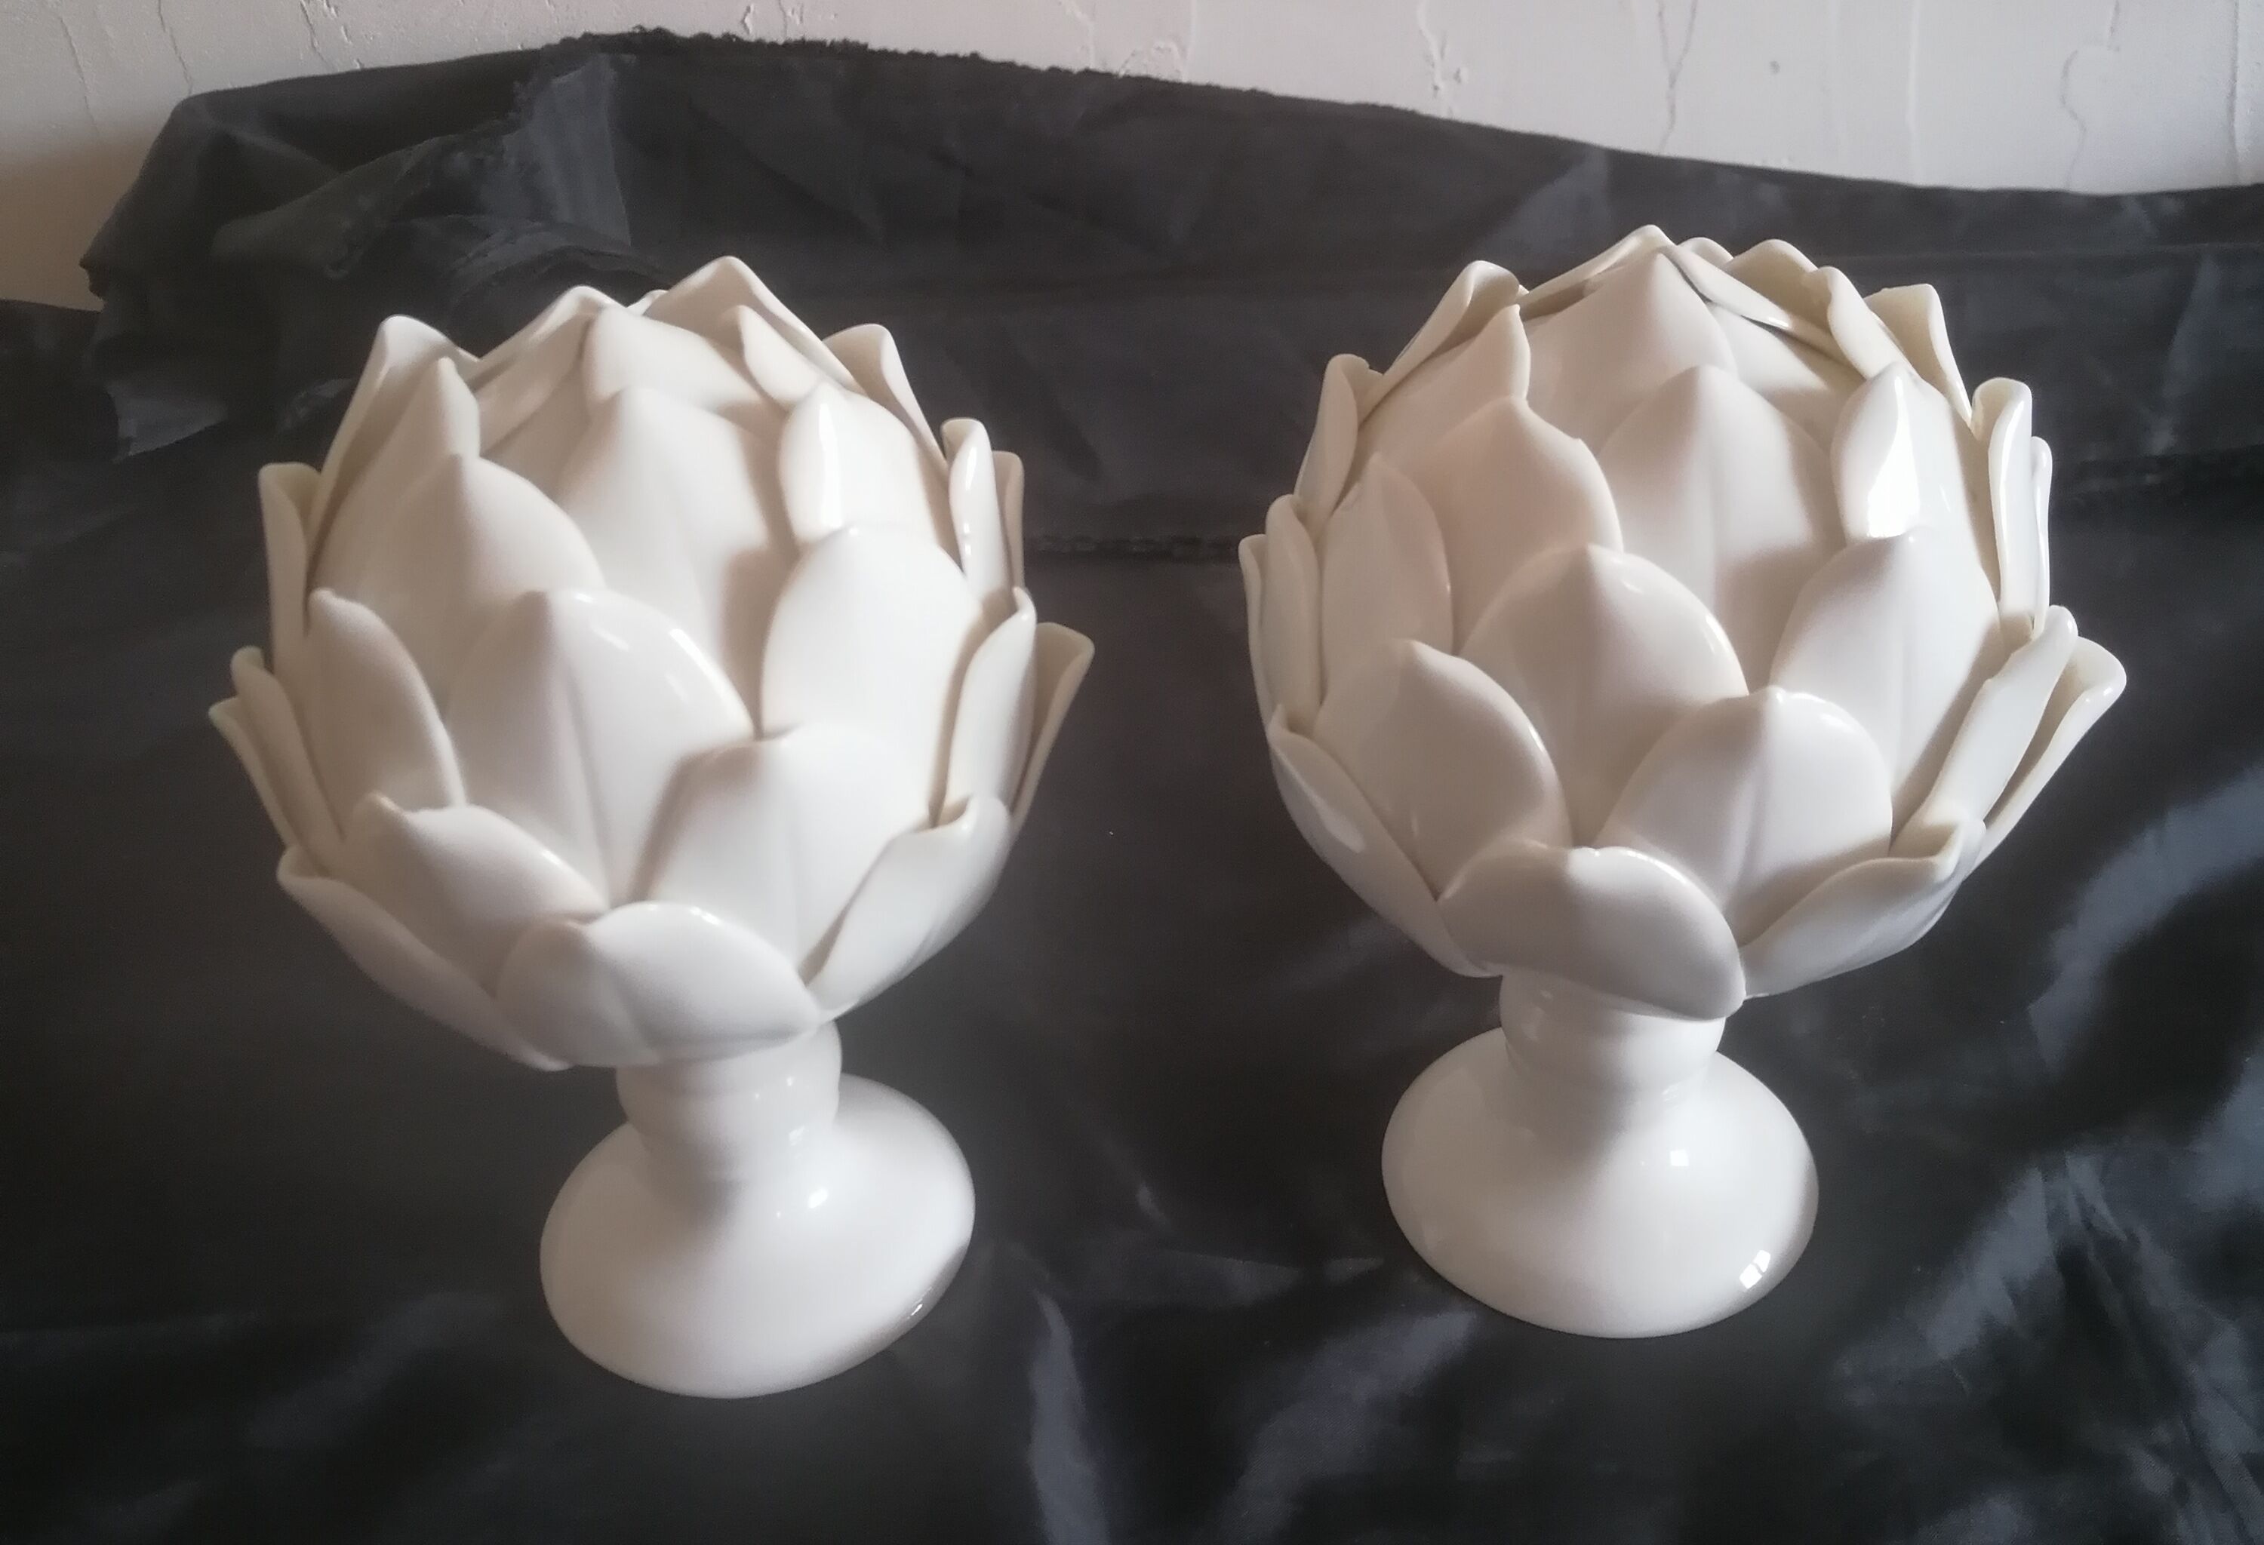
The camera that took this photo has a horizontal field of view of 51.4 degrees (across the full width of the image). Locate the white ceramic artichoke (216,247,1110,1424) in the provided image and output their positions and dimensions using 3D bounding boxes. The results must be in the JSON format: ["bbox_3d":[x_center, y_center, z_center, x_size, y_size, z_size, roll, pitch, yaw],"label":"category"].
[{"bbox_3d":[-0.092,0.018,0.491,0.167,0.236,0.167,-3,36,0],"label":"white ceramic artichoke"}]

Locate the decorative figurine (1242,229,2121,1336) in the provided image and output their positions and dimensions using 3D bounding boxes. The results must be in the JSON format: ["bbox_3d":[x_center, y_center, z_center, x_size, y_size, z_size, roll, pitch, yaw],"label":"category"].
[{"bbox_3d":[0.106,0.007,0.494,0.167,0.236,0.167,-3,36,0],"label":"decorative figurine"}]

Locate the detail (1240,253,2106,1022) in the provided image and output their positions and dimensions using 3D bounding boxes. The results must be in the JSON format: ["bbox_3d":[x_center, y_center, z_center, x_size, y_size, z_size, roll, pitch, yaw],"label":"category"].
[{"bbox_3d":[0.105,-0.031,0.466,0.167,0.142,0.167,-3,36,0],"label":"detail"}]

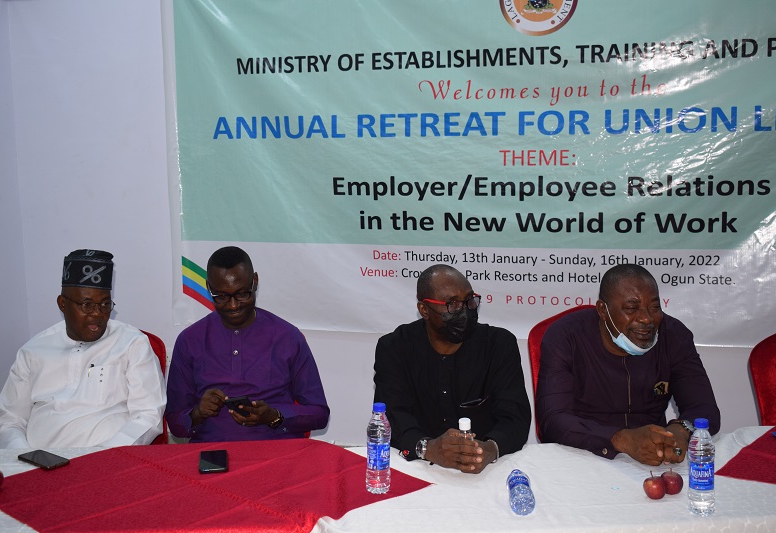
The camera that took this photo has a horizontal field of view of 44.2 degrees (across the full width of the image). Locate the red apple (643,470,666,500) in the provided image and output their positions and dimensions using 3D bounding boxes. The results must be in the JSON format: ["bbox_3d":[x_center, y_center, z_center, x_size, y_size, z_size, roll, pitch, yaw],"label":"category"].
[{"bbox_3d":[0.678,0.556,2.423,0.057,0.062,0.057,-1,7,0],"label":"red apple"}]

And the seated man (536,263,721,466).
[{"bbox_3d":[0.729,0.646,2.842,0.554,1.280,0.680,0,7,2],"label":"seated man"}]

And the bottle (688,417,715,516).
[{"bbox_3d":[0.765,0.484,2.317,0.063,0.230,0.063,-1,7,0],"label":"bottle"}]

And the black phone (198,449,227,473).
[{"bbox_3d":[-0.496,0.556,2.726,0.078,0.009,0.163,-2,7,-10],"label":"black phone"}]

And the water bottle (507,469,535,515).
[{"bbox_3d":[0.336,0.557,2.440,0.063,0.063,0.230,0,7,3],"label":"water bottle"}]

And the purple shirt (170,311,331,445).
[{"bbox_3d":[-0.445,0.445,3.059,0.505,0.620,0.400,0,7,2],"label":"purple shirt"}]

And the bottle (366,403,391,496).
[{"bbox_3d":[-0.025,0.471,2.484,0.063,0.230,0.063,-1,7,0],"label":"bottle"}]

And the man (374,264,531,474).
[{"bbox_3d":[0.200,0.648,2.862,0.475,1.280,0.680,0,7,5],"label":"man"}]

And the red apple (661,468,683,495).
[{"bbox_3d":[0.730,0.553,2.449,0.057,0.062,0.057,-1,7,0],"label":"red apple"}]

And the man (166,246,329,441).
[{"bbox_3d":[-0.443,0.627,2.961,0.515,1.310,0.680,0,7,2],"label":"man"}]

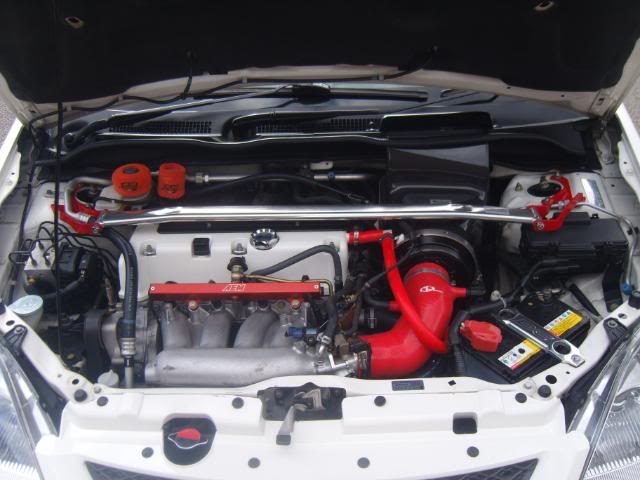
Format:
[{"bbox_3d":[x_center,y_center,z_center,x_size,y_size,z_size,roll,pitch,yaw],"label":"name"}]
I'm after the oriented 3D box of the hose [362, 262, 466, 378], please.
[{"bbox_3d":[0.185,0.167,1.328,0.205,0.130,0.270,0,35,0],"label":"hose"}]

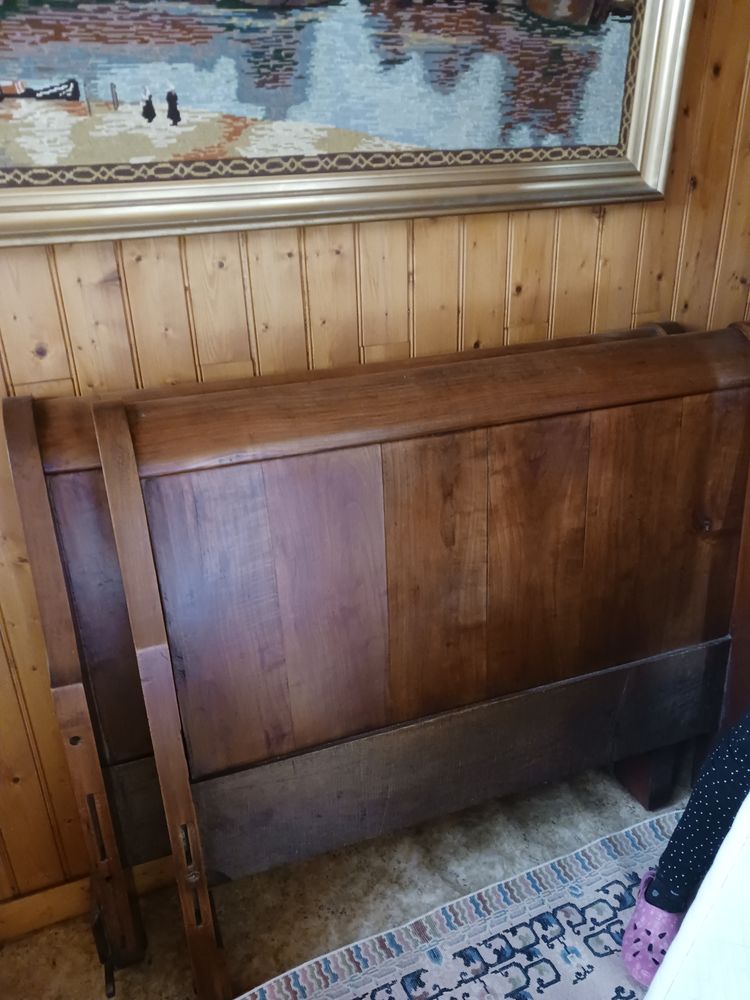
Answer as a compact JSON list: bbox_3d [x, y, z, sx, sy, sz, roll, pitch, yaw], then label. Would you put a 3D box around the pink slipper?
[{"bbox_3d":[0.523,0.769,1.440,0.098,0.090,0.235,12,27,28],"label":"pink slipper"}]

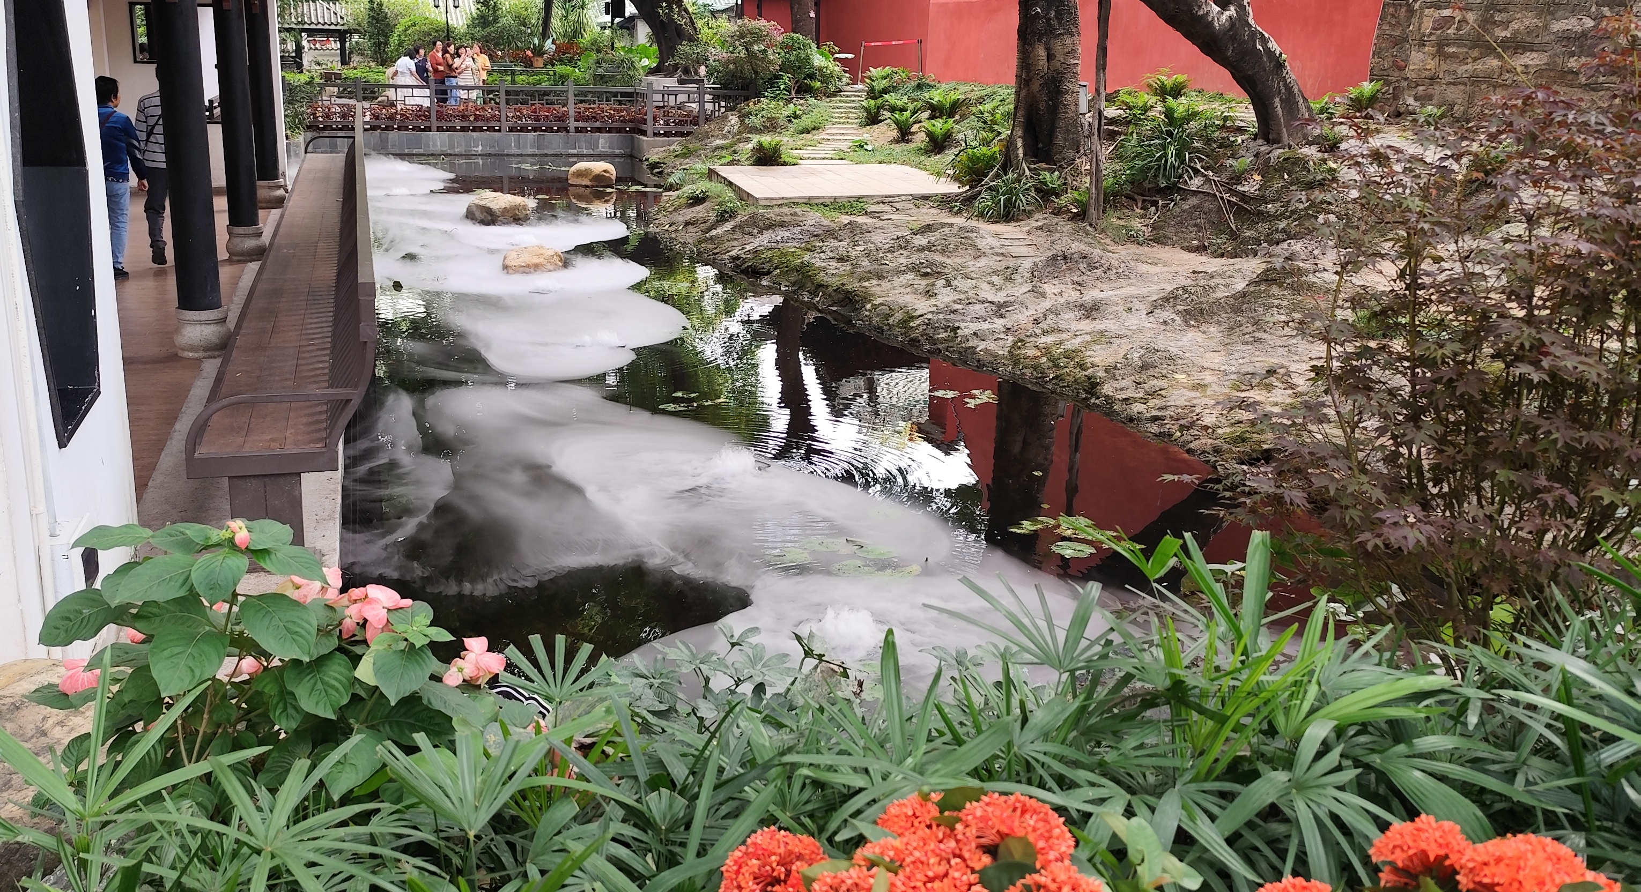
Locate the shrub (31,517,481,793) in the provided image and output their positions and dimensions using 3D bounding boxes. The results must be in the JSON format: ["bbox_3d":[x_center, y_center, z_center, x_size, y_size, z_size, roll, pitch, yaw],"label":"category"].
[{"bbox_3d":[-1.065,0.422,2.750,0.800,0.560,0.650,1,16,0],"label":"shrub"}]

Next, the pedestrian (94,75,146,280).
[{"bbox_3d":[-6.083,-2.308,12.505,0.500,1.690,0.400,-4,16,-17],"label":"pedestrian"}]

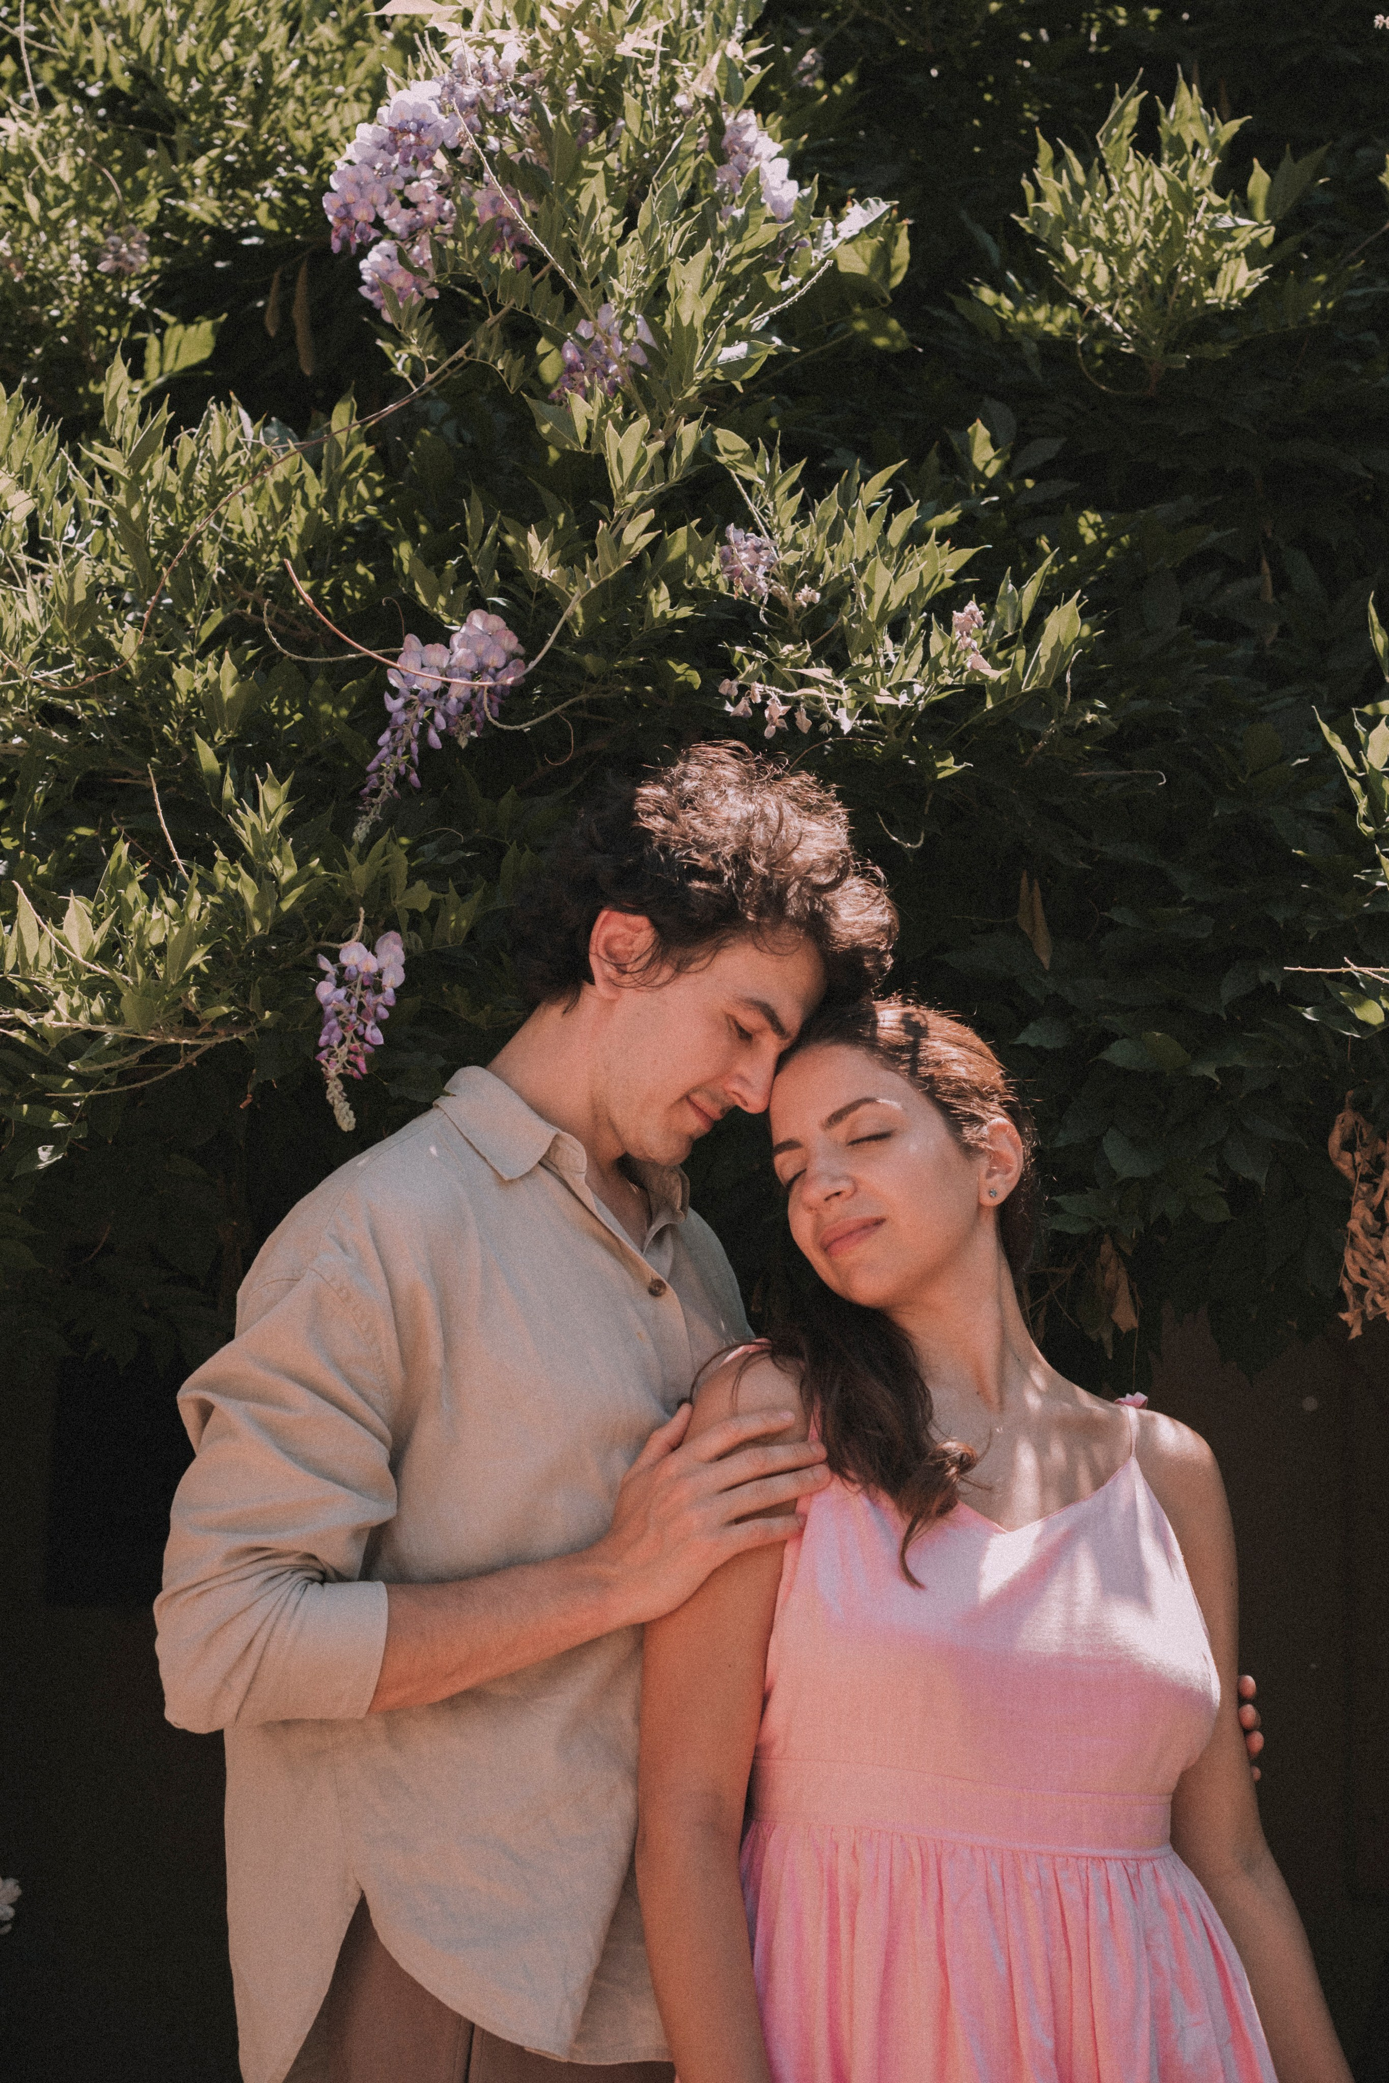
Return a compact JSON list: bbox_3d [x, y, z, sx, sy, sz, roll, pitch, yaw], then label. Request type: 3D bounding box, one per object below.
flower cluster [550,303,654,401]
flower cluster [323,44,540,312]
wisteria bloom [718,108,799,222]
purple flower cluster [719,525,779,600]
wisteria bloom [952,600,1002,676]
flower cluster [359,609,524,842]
[{"bbox_3d":[-0.076,-0.567,2.380,0.086,0.079,0.070,0,-2,0],"label":"flower cluster"},{"bbox_3d":[-0.223,-0.731,2.450,0.183,0.223,0.155,0,-2,0],"label":"flower cluster"},{"bbox_3d":[0.054,-0.742,2.450,0.070,0.095,0.065,0,-2,0],"label":"wisteria bloom"},{"bbox_3d":[0.044,-0.384,2.320,0.048,0.059,0.046,0,-2,0],"label":"purple flower cluster"},{"bbox_3d":[0.225,-0.321,2.300,0.040,0.060,0.036,0,-2,0],"label":"wisteria bloom"},{"bbox_3d":[-0.198,-0.244,2.250,0.132,0.176,0.105,0,-2,0],"label":"flower cluster"}]

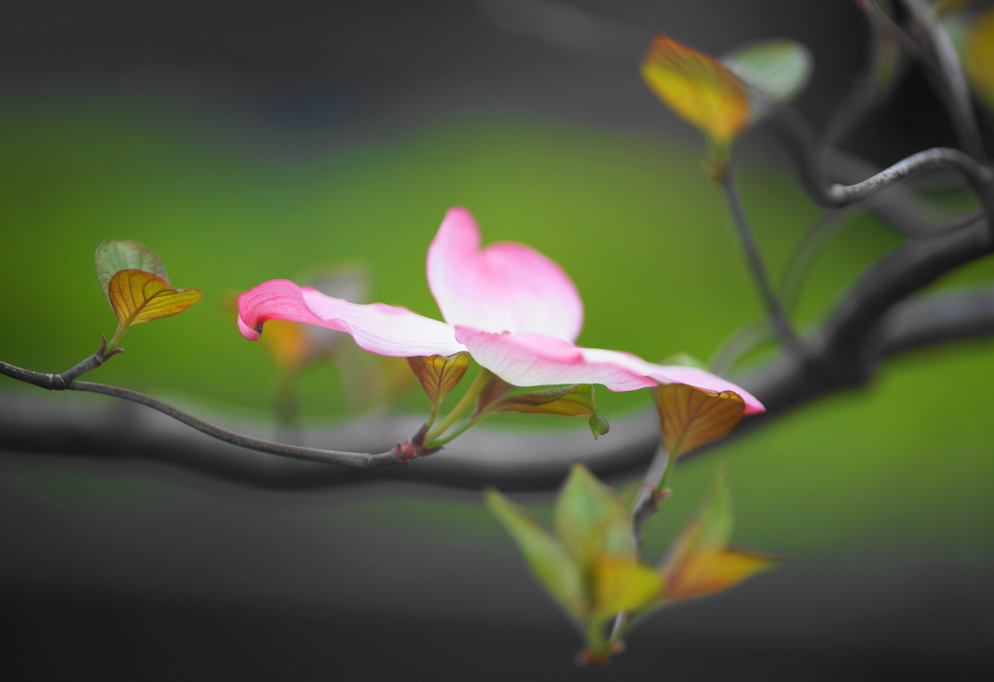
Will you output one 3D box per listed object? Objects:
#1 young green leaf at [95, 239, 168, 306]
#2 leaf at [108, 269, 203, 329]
[{"bbox_3d":[-0.067,-0.011,0.932,0.013,0.015,0.007,-6,-3,0],"label":"young green leaf"},{"bbox_3d":[-0.061,-0.008,0.920,0.017,0.011,0.010,0,6,0],"label":"leaf"}]

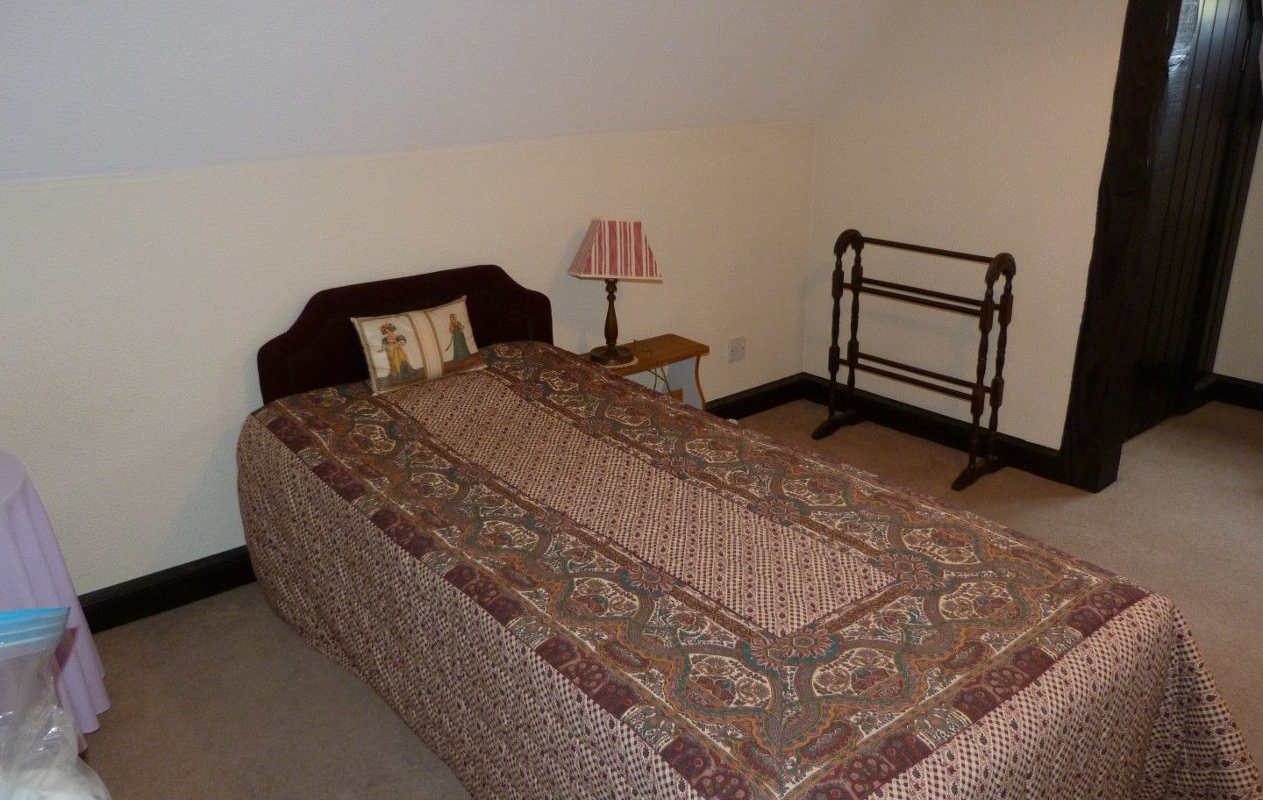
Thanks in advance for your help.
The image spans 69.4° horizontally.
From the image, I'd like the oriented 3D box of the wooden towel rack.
[{"bbox_3d":[1.005,-0.172,3.243,0.271,0.790,0.647,-16,24,-36],"label":"wooden towel rack"}]

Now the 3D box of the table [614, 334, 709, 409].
[{"bbox_3d":[0.016,0.062,3.148,0.497,0.454,0.246,-16,24,-36],"label":"table"}]

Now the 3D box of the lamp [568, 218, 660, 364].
[{"bbox_3d":[-0.059,-0.353,2.956,0.259,0.460,0.236,-5,20,-11],"label":"lamp"}]

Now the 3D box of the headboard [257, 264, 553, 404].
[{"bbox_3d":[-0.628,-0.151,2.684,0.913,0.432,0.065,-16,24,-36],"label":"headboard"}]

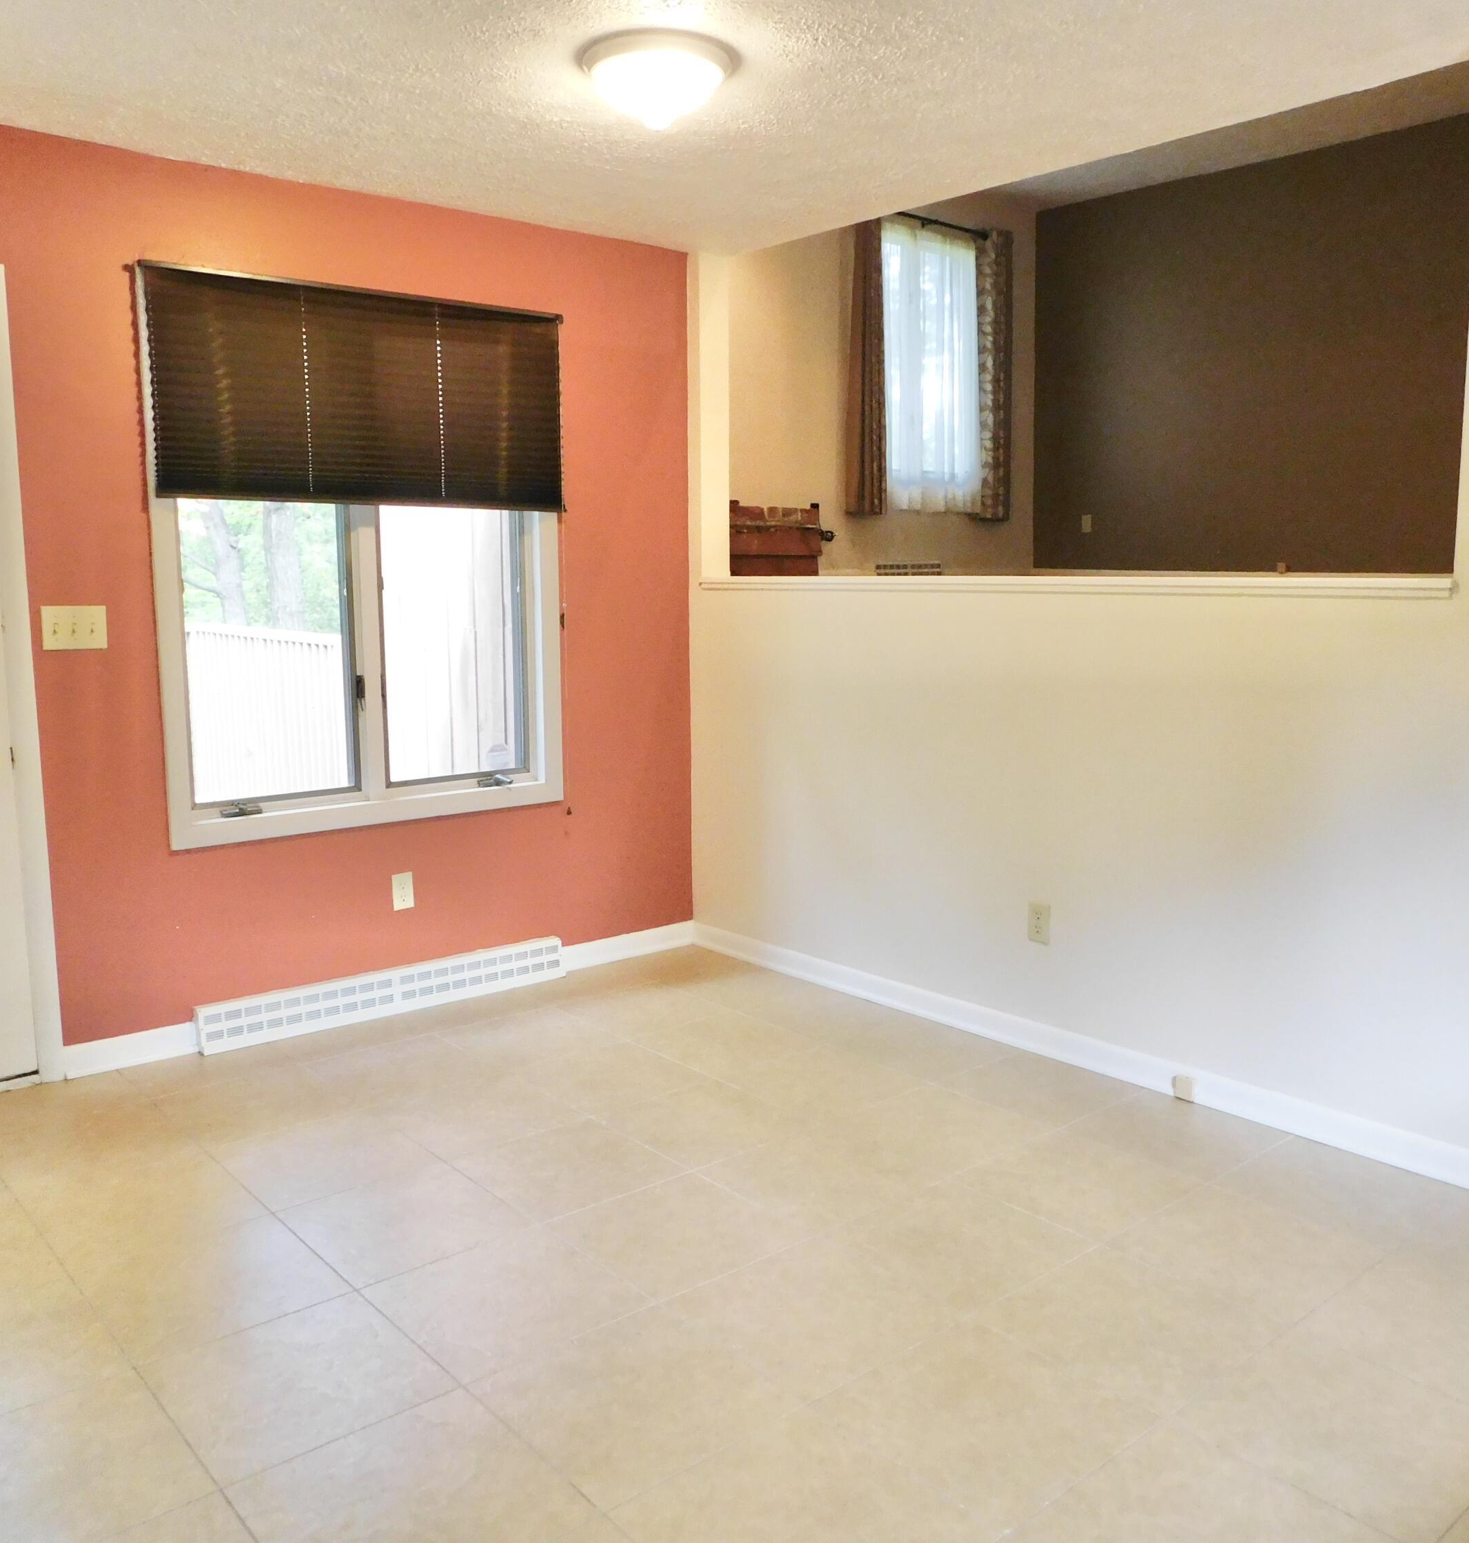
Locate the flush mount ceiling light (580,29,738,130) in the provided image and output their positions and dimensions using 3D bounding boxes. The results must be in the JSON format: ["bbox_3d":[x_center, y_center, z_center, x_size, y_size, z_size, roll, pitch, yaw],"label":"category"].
[{"bbox_3d":[-0.162,-1.460,2.950,0.348,0.143,0.348,0,8,0],"label":"flush mount ceiling light"}]

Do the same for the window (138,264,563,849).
[{"bbox_3d":[-1.086,-0.623,4.124,1.300,1.565,0.100,-7,10,-39],"label":"window"}]

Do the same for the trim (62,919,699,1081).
[{"bbox_3d":[-0.985,0.692,4.380,2.160,0.090,0.018,-7,10,-39],"label":"trim"}]

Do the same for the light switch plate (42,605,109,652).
[{"bbox_3d":[-1.735,-0.379,3.599,0.160,0.113,0.016,-7,10,-39],"label":"light switch plate"}]

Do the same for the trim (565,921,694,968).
[{"bbox_3d":[-0.366,0.621,4.886,0.555,0.086,0.018,-7,10,-39],"label":"trim"}]

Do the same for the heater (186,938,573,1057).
[{"bbox_3d":[-1.065,0.680,4.284,1.220,0.138,0.056,-7,10,-39],"label":"heater"}]

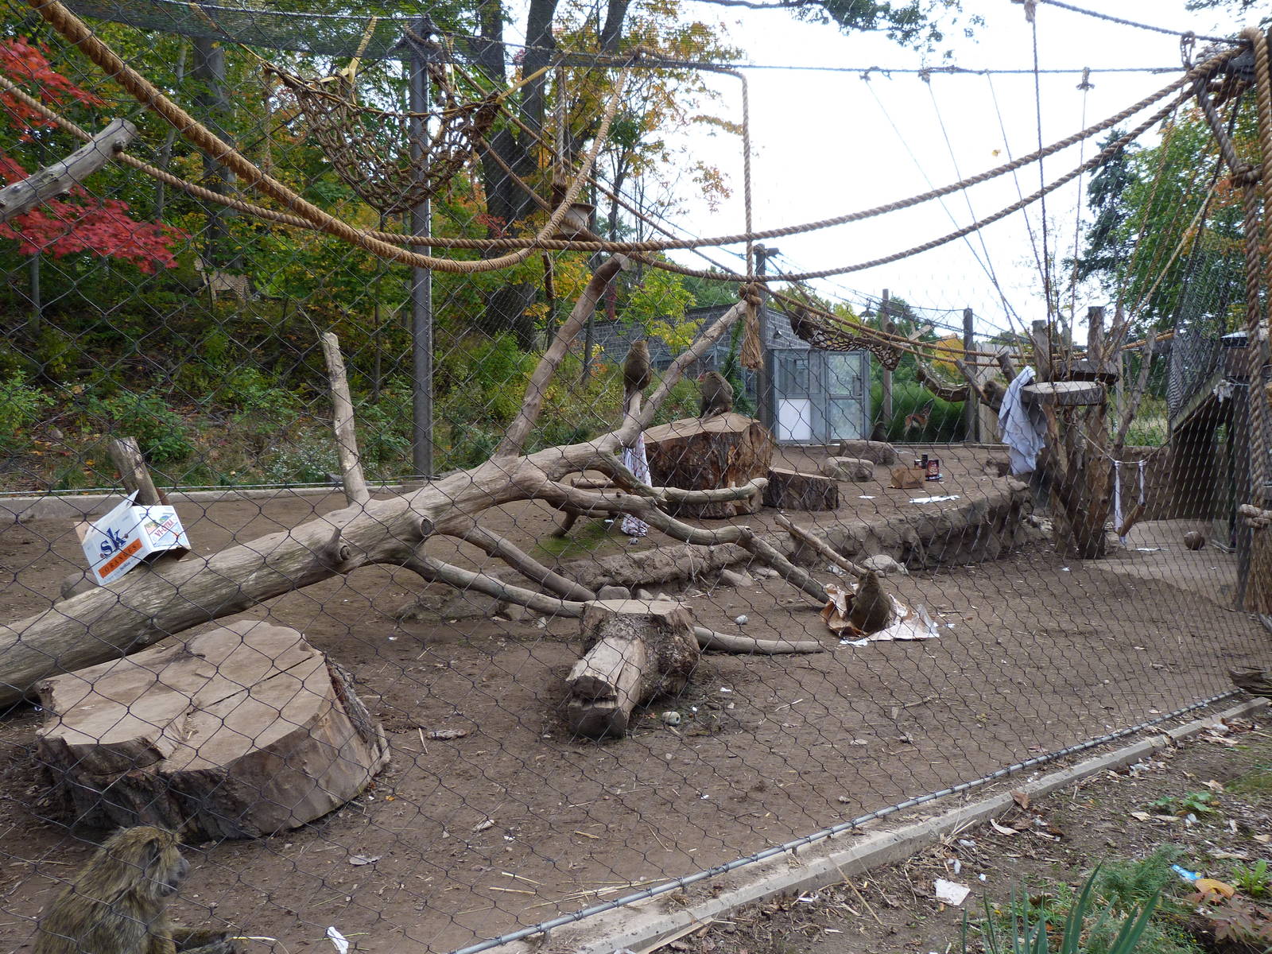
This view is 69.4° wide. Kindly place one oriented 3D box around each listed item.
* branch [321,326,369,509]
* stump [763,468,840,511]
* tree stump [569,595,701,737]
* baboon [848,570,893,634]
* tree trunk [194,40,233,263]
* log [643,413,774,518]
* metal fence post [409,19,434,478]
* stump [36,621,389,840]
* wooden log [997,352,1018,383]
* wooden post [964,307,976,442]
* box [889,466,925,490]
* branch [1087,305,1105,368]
[{"bbox_3d":[-1.812,-0.359,5.700,0.180,1.074,0.170,-7,5,0],"label":"branch"},{"bbox_3d":[1.886,0.148,10.500,0.870,0.420,0.800,-1,1,0],"label":"stump"},{"bbox_3d":[-0.022,0.924,4.780,0.620,0.420,1.100,1,6,12],"label":"tree stump"},{"bbox_3d":[1.545,0.821,6.050,0.280,0.420,0.340,-3,6,-20],"label":"baboon"},{"bbox_3d":[-8.805,-6.755,19.269,0.660,4.904,0.660,0,5,0],"label":"tree trunk"},{"bbox_3d":[0.716,-0.116,9.109,1.330,0.880,1.200,0,5,5],"label":"log"},{"bbox_3d":[-2.472,-2.550,10.558,0.220,5.135,0.220,-2,6,-30],"label":"metal fence post"},{"bbox_3d":[-1.702,1.008,3.858,1.270,0.460,1.100,-3,6,-23],"label":"stump"},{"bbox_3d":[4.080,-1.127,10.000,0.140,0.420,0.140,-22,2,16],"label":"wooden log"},{"bbox_3d":[8.101,-2.497,22.300,0.210,3.300,0.210,-1,1,0],"label":"wooden post"},{"bbox_3d":[3.319,-0.002,11.187,0.420,0.270,0.300,0,5,9],"label":"box"},{"bbox_3d":[4.396,-1.337,8.772,0.155,0.593,0.155,-3,5,0],"label":"branch"}]

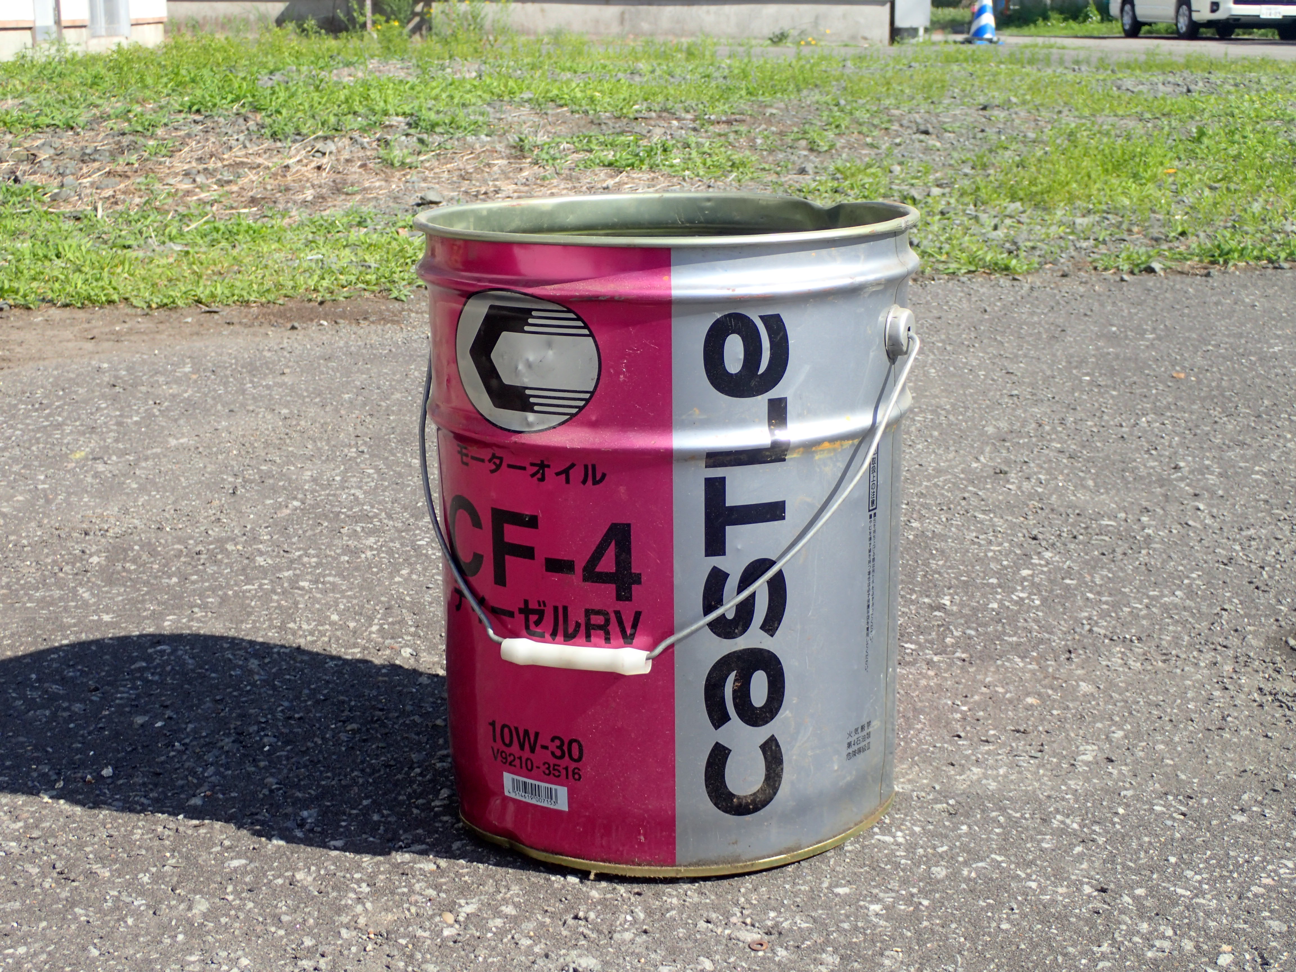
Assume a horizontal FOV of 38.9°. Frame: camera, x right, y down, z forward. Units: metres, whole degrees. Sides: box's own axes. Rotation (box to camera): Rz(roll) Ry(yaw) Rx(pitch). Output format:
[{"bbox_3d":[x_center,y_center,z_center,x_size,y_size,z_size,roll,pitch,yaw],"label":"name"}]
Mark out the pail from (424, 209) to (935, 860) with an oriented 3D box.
[{"bbox_3d":[0.013,0.015,1.133,0.316,0.363,0.312,-1,13,0],"label":"pail"}]

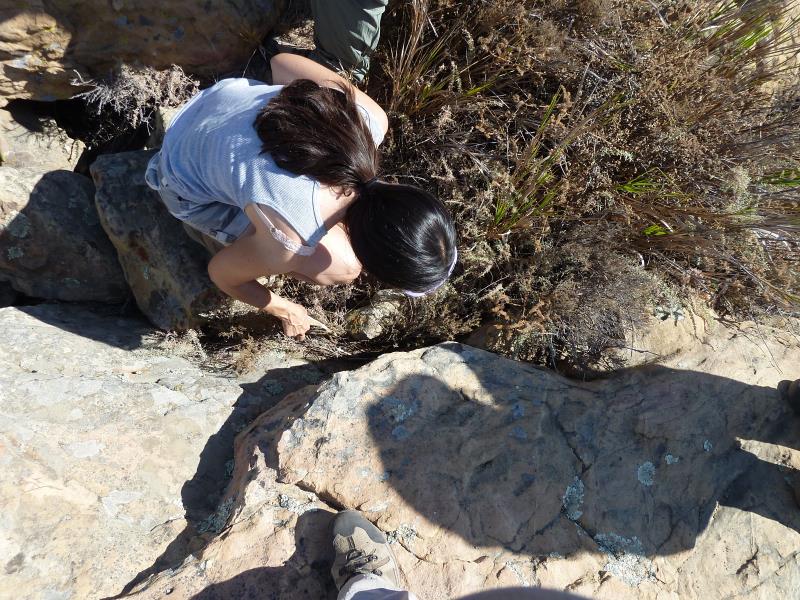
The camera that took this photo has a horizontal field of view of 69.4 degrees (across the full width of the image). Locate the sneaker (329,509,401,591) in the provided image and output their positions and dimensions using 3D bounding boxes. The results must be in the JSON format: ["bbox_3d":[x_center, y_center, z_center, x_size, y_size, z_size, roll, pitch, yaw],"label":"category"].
[{"bbox_3d":[-0.062,0.558,1.110,0.112,0.115,0.290,-10,79,-2],"label":"sneaker"}]

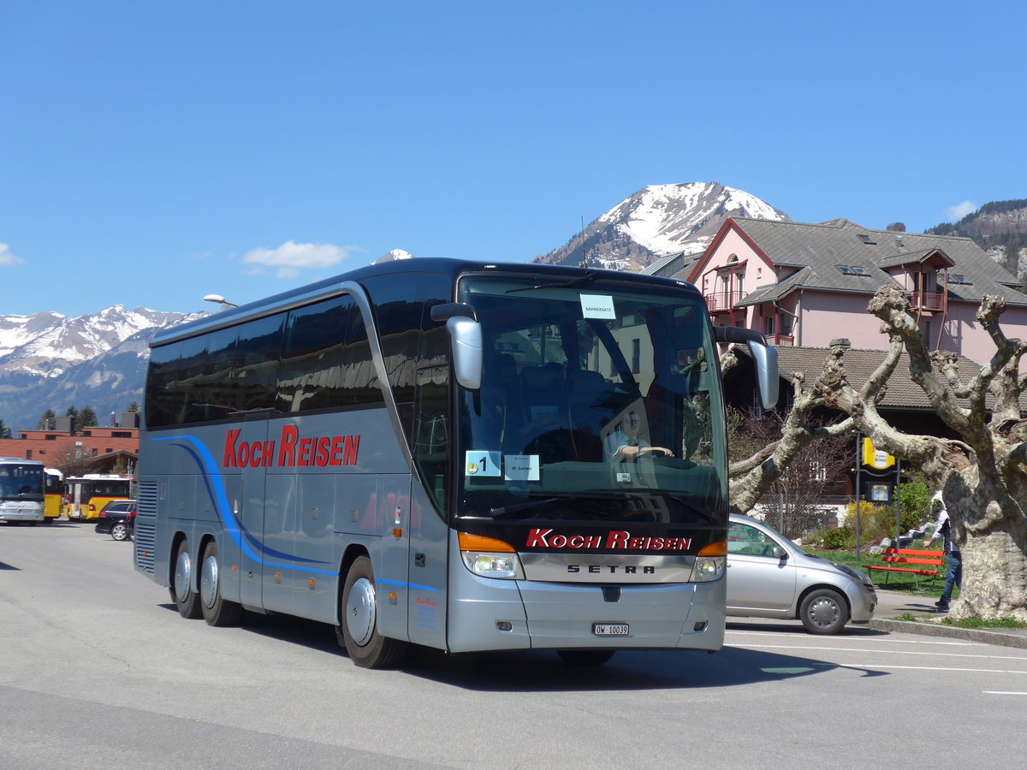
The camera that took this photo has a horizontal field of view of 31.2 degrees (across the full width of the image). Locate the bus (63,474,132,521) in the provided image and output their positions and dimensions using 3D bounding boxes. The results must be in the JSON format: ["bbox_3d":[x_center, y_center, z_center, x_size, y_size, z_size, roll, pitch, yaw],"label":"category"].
[{"bbox_3d":[-26.059,7.023,114.704,2.500,2.950,10.000,3,-4,-22],"label":"bus"}]

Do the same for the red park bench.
[{"bbox_3d":[7.841,3.727,37.000,0.580,0.780,1.820,4,-4,-30],"label":"red park bench"}]

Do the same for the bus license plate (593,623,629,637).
[{"bbox_3d":[0.795,1.990,14.929,0.310,0.090,0.020,3,-4,-24],"label":"bus license plate"}]

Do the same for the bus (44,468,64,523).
[{"bbox_3d":[-29.535,6.737,112.133,2.550,3.200,12.000,3,-4,-22],"label":"bus"}]

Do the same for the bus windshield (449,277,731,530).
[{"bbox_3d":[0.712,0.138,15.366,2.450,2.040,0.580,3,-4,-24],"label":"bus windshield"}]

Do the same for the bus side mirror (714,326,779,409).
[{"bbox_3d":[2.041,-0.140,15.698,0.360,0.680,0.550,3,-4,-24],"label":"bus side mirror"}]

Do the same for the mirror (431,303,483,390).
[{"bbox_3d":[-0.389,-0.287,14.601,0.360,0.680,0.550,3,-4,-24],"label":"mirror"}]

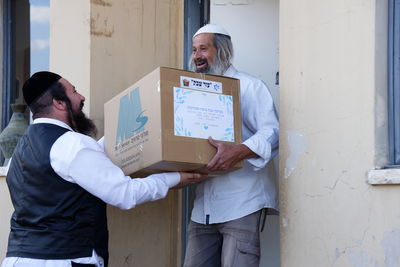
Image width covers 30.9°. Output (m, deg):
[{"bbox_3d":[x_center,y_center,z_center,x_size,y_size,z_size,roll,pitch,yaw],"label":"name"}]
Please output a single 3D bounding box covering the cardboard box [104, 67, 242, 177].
[{"bbox_3d":[-0.141,0.002,3.339,0.395,0.402,0.604,6,-16,-30],"label":"cardboard box"}]

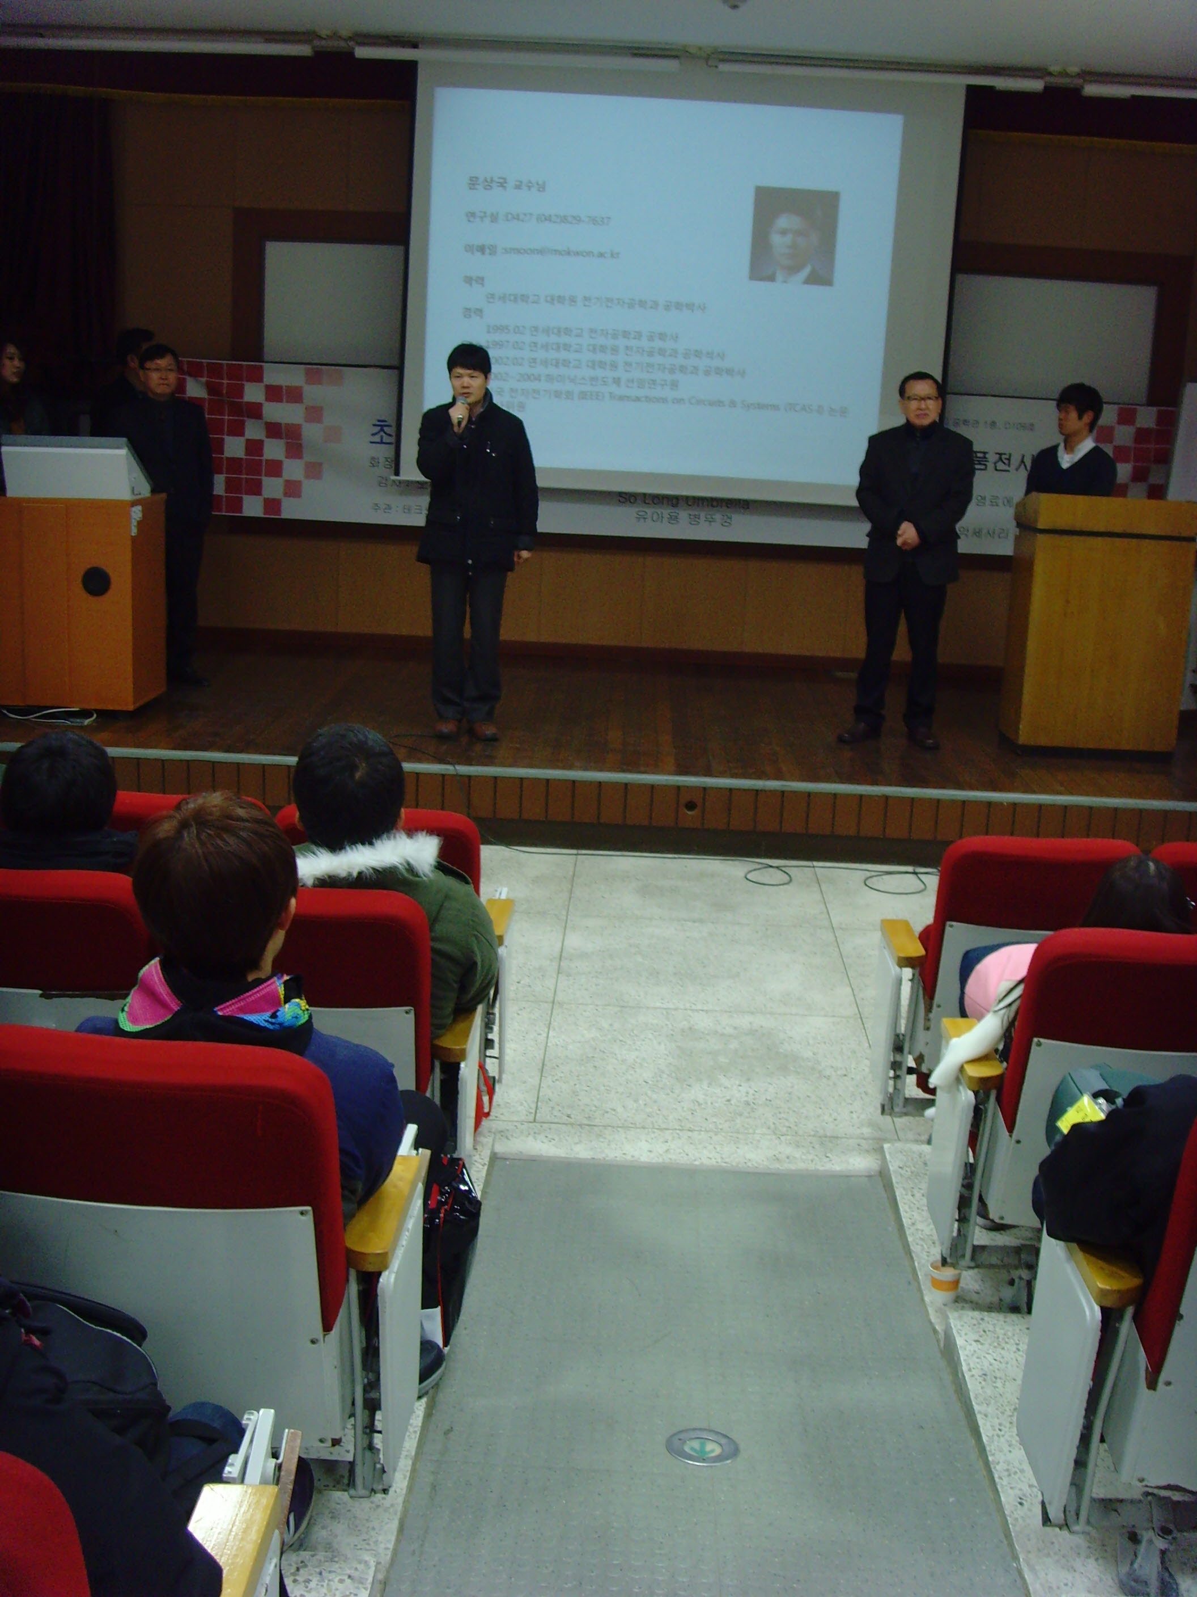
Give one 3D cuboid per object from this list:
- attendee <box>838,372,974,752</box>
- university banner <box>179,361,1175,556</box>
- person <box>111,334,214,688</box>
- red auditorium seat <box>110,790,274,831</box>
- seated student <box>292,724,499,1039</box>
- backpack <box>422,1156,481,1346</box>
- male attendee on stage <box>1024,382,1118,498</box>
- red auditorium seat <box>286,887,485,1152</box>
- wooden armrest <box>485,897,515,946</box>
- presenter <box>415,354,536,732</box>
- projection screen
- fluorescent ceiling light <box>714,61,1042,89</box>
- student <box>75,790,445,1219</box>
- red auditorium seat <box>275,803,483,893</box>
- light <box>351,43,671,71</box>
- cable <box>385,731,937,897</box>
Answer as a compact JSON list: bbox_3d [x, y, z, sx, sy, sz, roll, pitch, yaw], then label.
[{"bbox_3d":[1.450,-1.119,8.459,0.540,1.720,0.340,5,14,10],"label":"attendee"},{"bbox_3d":[0.386,-1.832,9.748,5.411,0.835,0.030,3,14,1],"label":"university banner"},{"bbox_3d":[-2.157,-1.408,8.953,0.520,1.670,0.330,-1,14,-13],"label":"person"},{"bbox_3d":[-1.121,0.351,5.032,0.580,0.900,0.610,4,13,6],"label":"red auditorium seat"},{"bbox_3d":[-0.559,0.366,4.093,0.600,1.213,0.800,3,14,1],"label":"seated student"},{"bbox_3d":[-0.336,0.835,3.477,0.260,0.380,0.200,7,14,16],"label":"backpack"},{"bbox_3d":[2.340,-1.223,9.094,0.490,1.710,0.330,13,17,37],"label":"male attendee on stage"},{"bbox_3d":[-0.577,0.546,3.930,0.570,0.900,0.640,4,13,5],"label":"red auditorium seat"},{"bbox_3d":[-0.293,0.356,5.123,0.080,0.037,0.370,3,14,1],"label":"wooden armrest"},{"bbox_3d":[-0.553,-1.125,7.982,0.540,1.727,0.380,2,14,-1],"label":"presenter"},{"bbox_3d":[0.430,-2.756,9.564,2.920,2.280,0.060,3,13,1],"label":"projection screen"},{"bbox_3d":[1.059,-2.741,6.803,1.250,0.080,0.100,3,13,1],"label":"fluorescent ceiling light"},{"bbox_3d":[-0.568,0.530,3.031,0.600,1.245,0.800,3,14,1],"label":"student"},{"bbox_3d":[-0.558,0.390,4.982,0.580,0.900,0.610,4,13,5],"label":"red auditorium seat"},{"bbox_3d":[-0.306,-2.794,6.794,1.230,0.060,0.070,3,14,1],"label":"light"},{"bbox_3d":[0.249,0.038,7.695,2.450,0.360,1.050,3,14,1],"label":"cable"}]

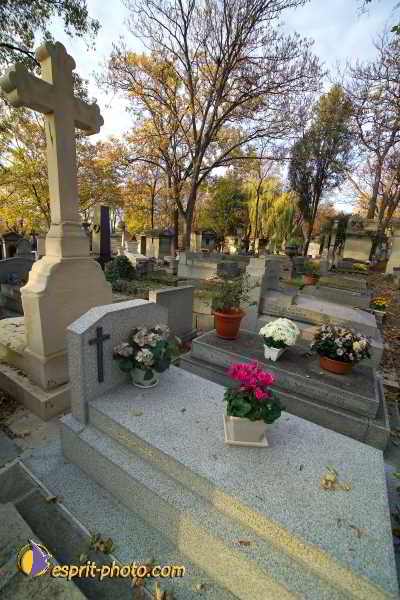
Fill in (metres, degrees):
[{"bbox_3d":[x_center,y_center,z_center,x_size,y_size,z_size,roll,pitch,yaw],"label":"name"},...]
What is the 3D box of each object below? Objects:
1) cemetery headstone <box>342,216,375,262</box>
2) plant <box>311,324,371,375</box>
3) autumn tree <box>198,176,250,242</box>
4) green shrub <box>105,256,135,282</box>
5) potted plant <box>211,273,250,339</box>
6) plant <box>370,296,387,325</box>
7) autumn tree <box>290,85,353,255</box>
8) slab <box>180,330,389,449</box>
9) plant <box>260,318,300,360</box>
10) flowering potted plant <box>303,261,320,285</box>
[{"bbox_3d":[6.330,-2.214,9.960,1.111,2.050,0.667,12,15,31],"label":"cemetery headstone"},{"bbox_3d":[1.303,0.436,2.299,0.487,0.425,0.439,11,15,31],"label":"plant"},{"bbox_3d":[2.963,-9.966,28.933,5.760,8.404,5.760,5,13,4],"label":"autumn tree"},{"bbox_3d":[-2.440,-0.934,7.564,0.908,0.756,0.908,-1,14,-18],"label":"green shrub"},{"bbox_3d":[0.374,0.071,2.892,0.451,0.759,0.429,5,13,7],"label":"potted plant"},{"bbox_3d":[2.618,0.148,3.636,0.233,0.407,0.233,13,16,35],"label":"plant"},{"bbox_3d":[7.699,-7.887,16.484,3.286,10.643,3.286,9,14,21],"label":"autumn tree"},{"bbox_3d":[0.844,0.730,2.675,1.870,0.369,0.960,12,15,31],"label":"slab"},{"bbox_3d":[0.767,0.381,2.455,0.378,0.397,0.378,8,14,18],"label":"plant"},{"bbox_3d":[2.516,-0.621,5.622,0.382,0.530,0.382,9,14,23],"label":"flowering potted plant"}]

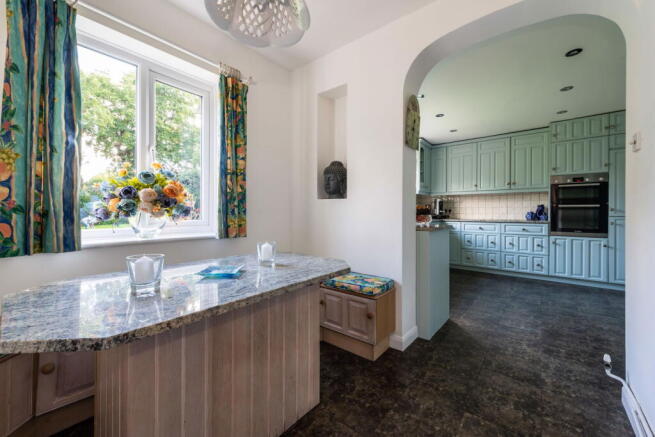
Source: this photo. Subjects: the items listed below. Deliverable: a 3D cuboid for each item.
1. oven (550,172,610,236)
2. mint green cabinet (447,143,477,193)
[{"bbox_3d":[3.764,-0.189,3.859,0.593,0.890,0.570,0,1,40],"label":"oven"},{"bbox_3d":[2.678,-0.955,4.994,0.523,0.890,0.339,0,0,40],"label":"mint green cabinet"}]

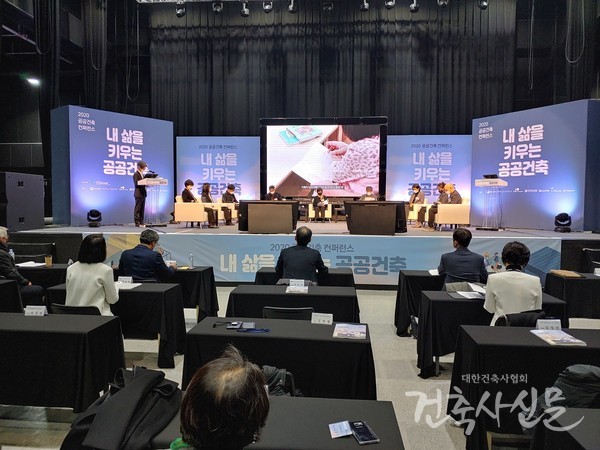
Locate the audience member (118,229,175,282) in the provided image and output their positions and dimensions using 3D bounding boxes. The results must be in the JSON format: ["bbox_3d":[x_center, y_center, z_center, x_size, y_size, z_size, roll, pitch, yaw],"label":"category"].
[{"bbox_3d":[-1.903,0.706,5.554,0.600,1.300,0.750,1,3,10],"label":"audience member"}]

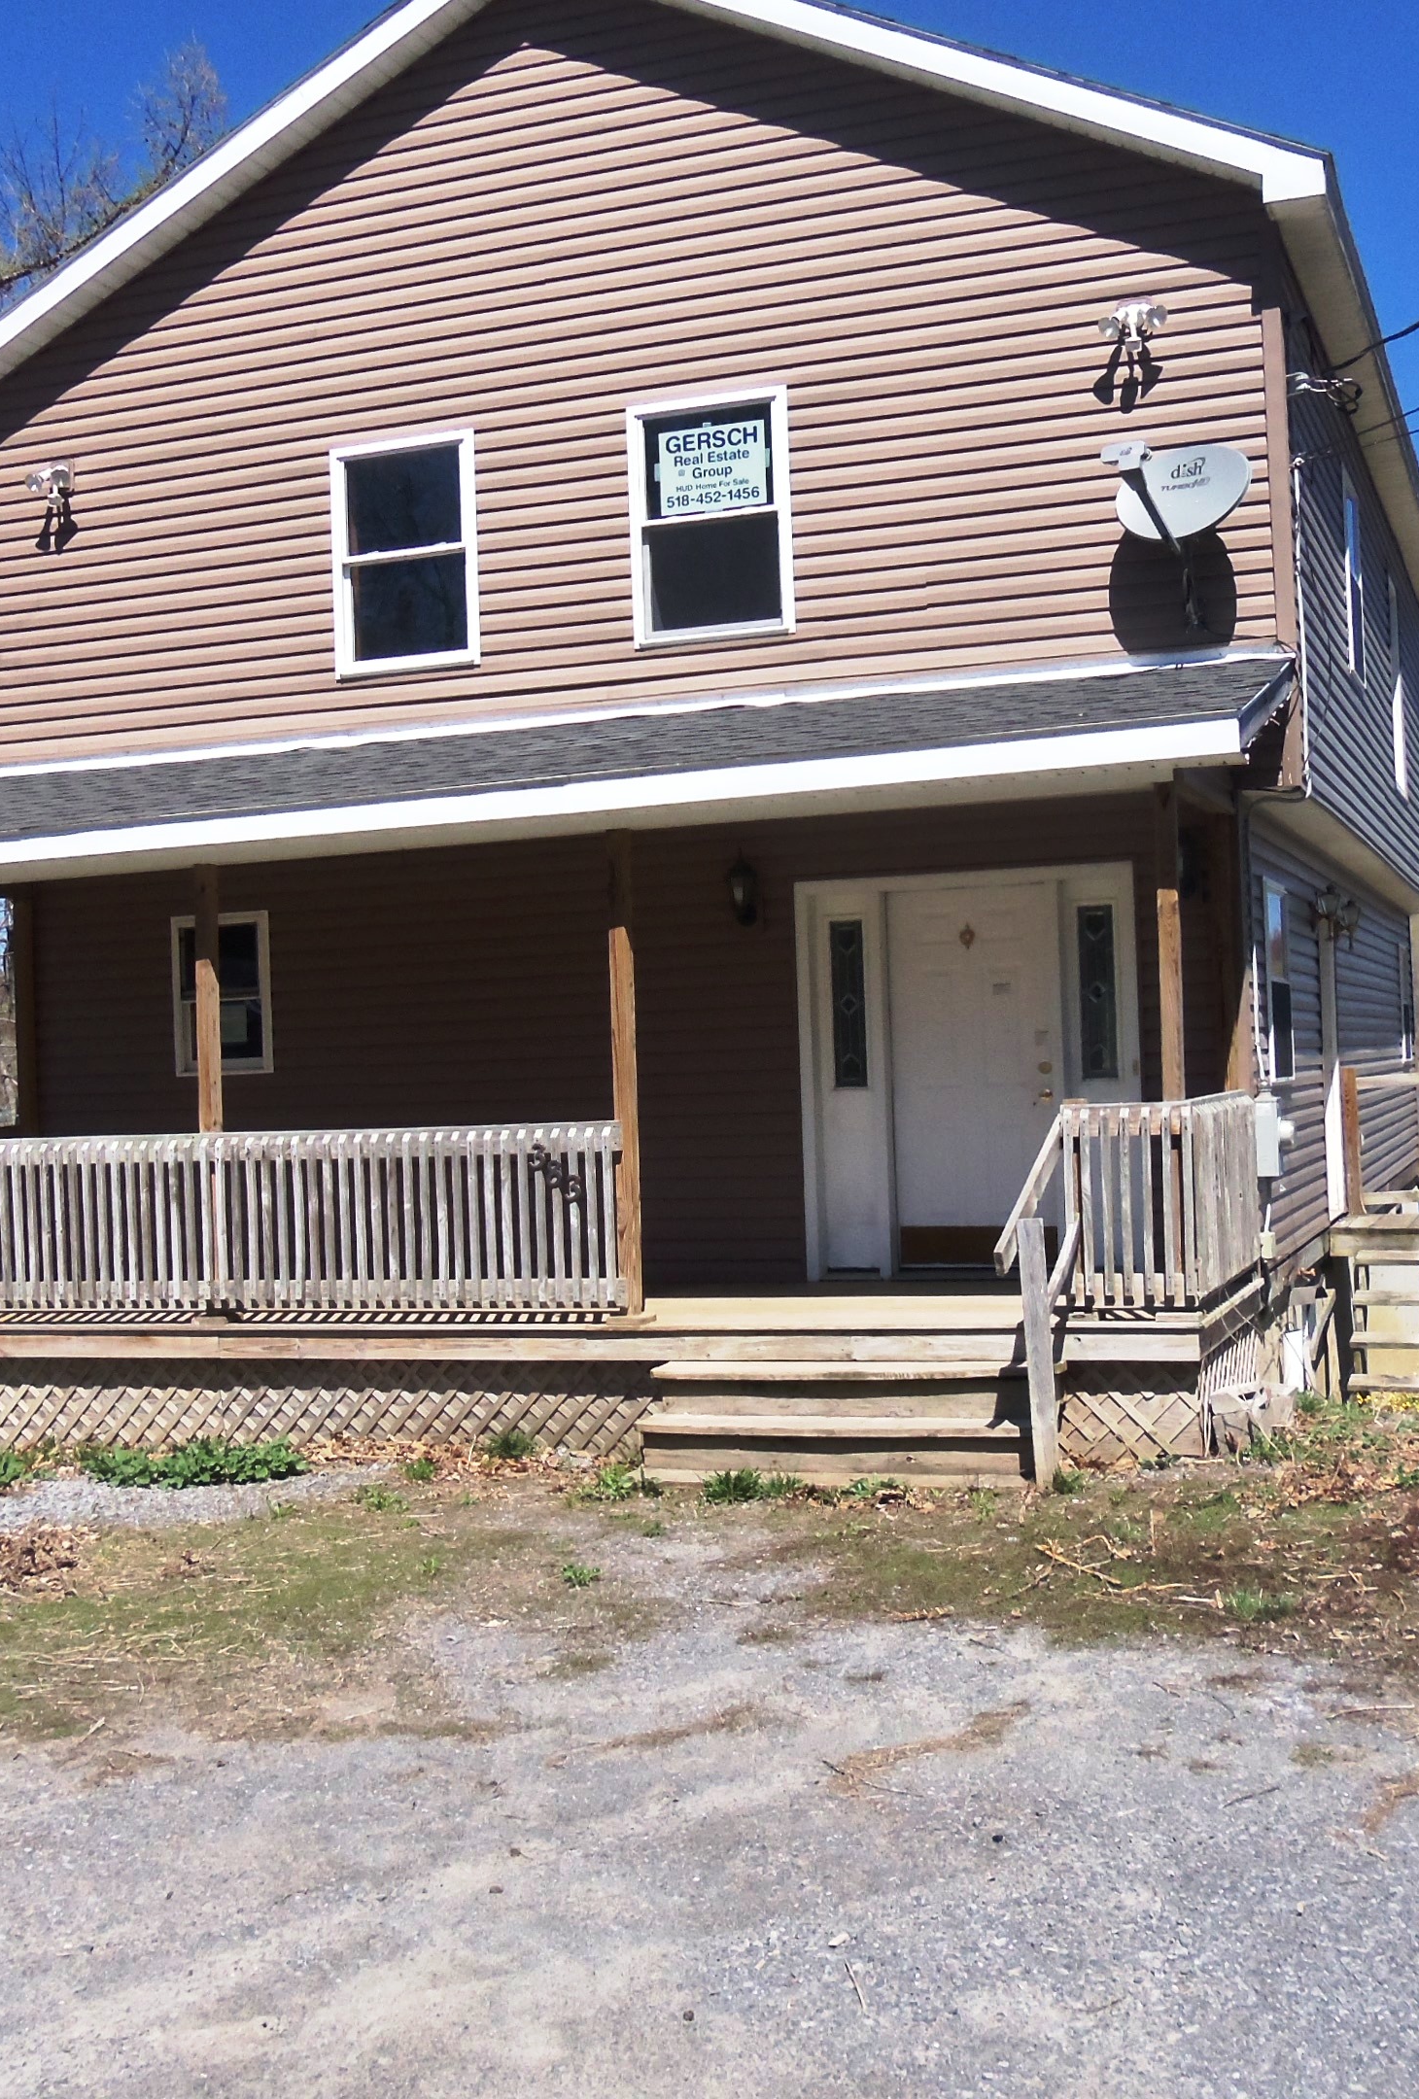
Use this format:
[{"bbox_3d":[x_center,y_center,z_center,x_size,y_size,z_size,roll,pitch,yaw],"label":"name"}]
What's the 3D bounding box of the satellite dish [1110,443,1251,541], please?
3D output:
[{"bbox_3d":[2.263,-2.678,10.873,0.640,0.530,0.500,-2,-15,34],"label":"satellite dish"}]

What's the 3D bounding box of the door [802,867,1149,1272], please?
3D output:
[{"bbox_3d":[1.330,0.145,11.731,1.798,2.121,0.150,-2,-1,21],"label":"door"}]

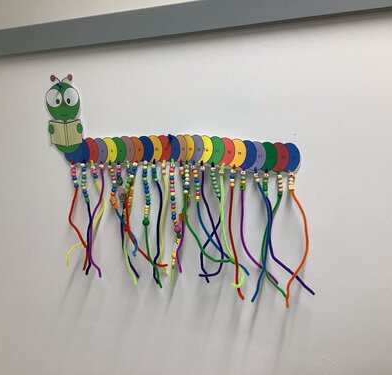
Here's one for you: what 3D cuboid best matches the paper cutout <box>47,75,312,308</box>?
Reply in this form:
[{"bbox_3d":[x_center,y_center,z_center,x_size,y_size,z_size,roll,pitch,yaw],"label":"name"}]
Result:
[{"bbox_3d":[-0.064,-0.009,0.924,0.594,0.478,0.055,1,9,21],"label":"paper cutout"}]

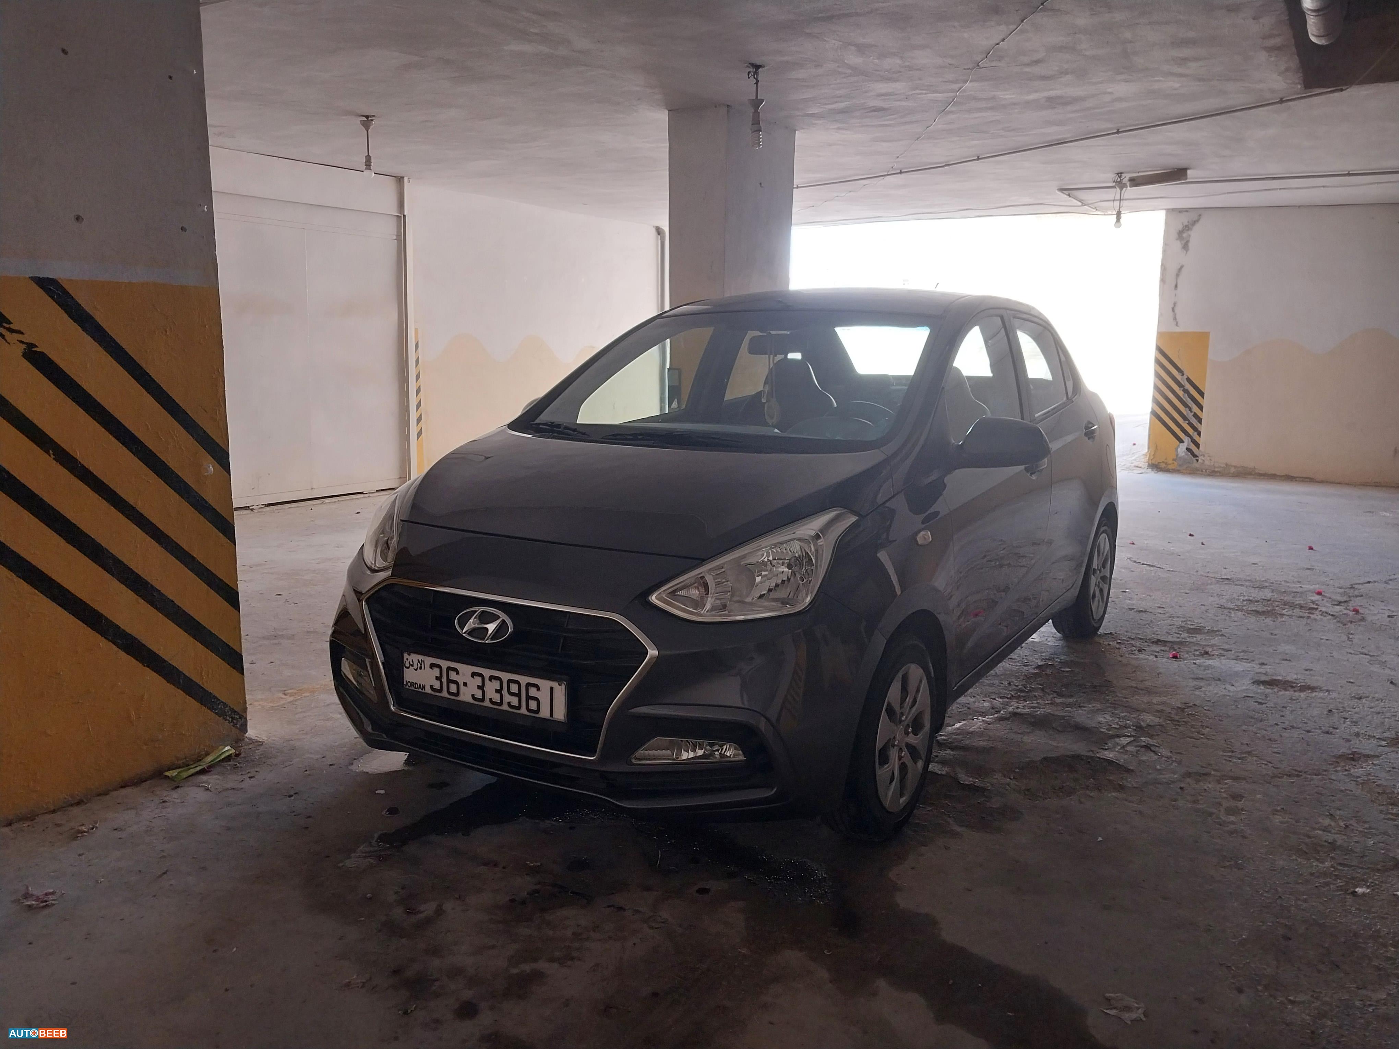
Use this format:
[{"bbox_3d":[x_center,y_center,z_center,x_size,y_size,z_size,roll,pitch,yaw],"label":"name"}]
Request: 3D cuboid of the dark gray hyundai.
[{"bbox_3d":[0.512,-0.145,4.133,1.740,1.520,3.995,6,11,32],"label":"dark gray hyundai"}]

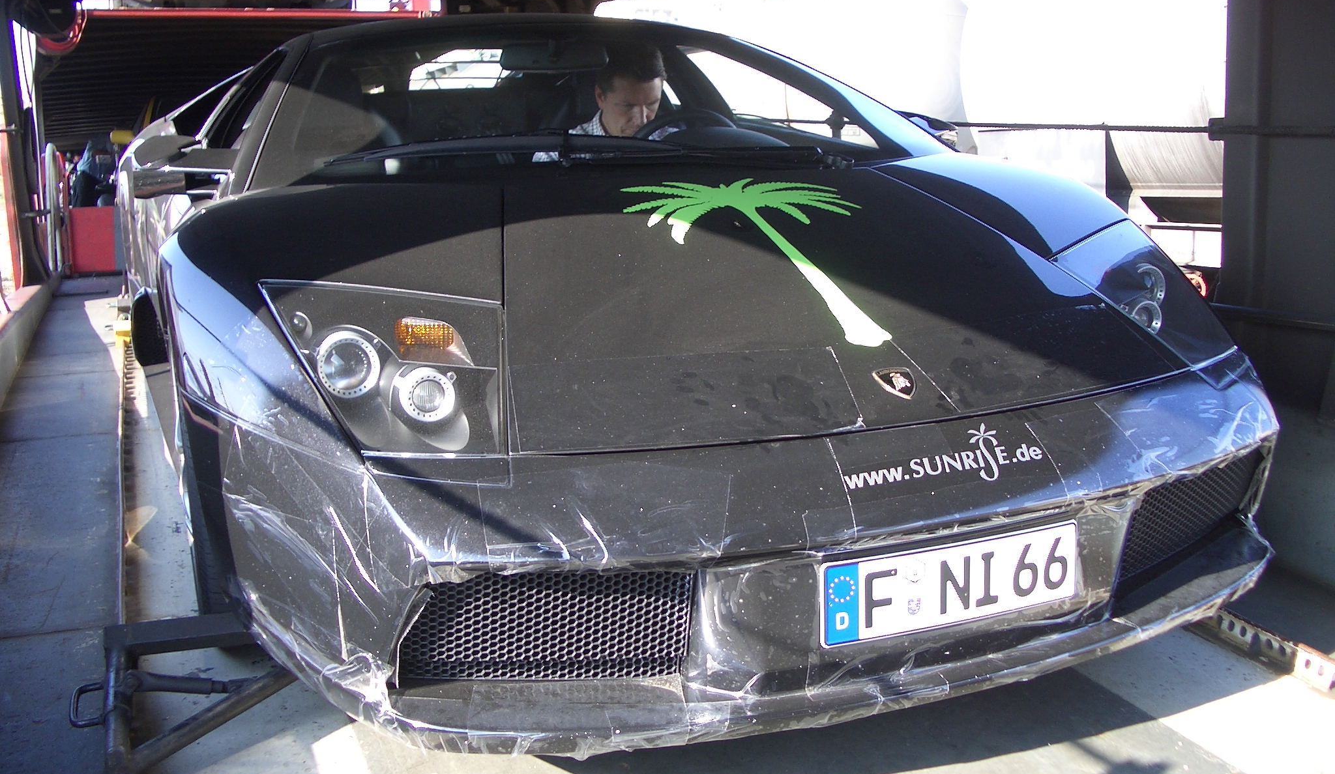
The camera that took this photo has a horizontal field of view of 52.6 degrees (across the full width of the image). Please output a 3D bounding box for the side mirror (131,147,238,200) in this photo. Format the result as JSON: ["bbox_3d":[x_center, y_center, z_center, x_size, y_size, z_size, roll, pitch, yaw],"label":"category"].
[{"bbox_3d":[-0.976,-0.440,2.725,0.200,0.115,0.140,-6,14,-22],"label":"side mirror"}]

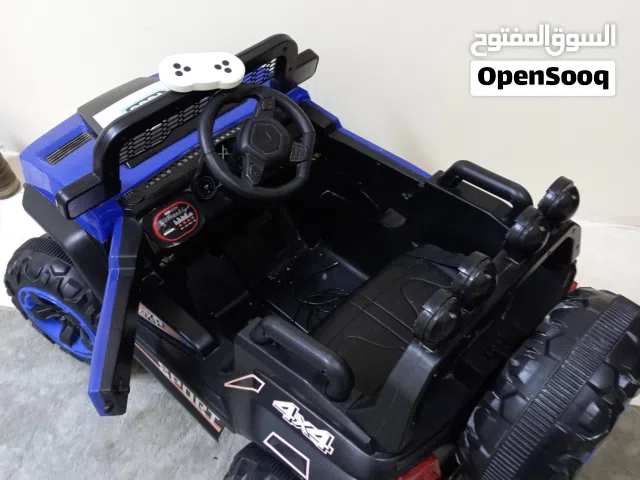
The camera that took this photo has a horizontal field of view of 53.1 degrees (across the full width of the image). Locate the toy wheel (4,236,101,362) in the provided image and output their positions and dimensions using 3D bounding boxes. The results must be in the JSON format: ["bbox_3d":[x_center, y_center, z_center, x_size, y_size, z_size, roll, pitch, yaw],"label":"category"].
[{"bbox_3d":[-0.528,0.144,1.423,0.356,0.356,0.134,21,52,18],"label":"toy wheel"}]

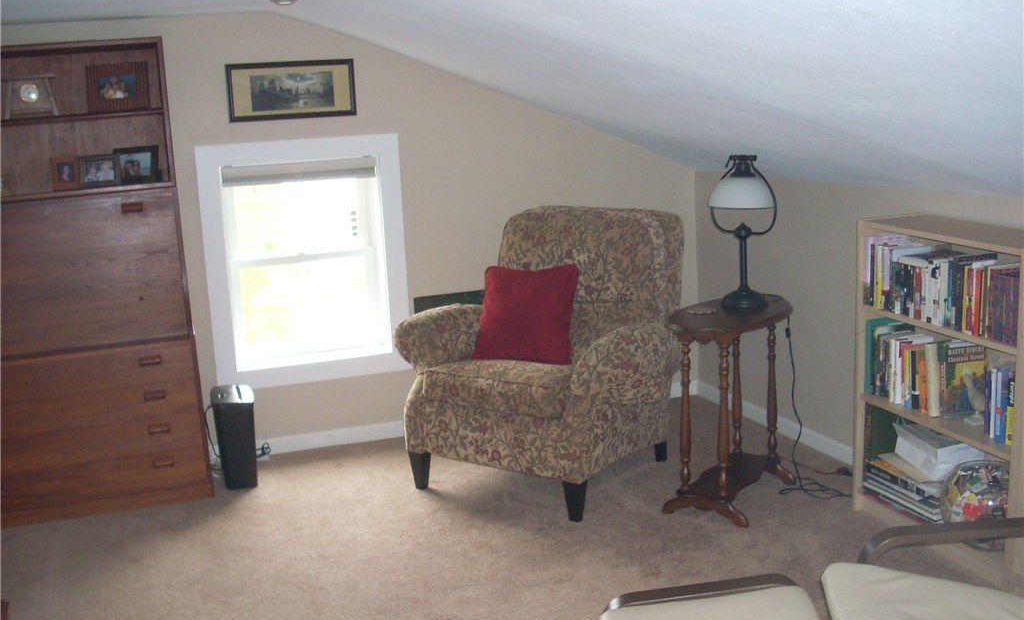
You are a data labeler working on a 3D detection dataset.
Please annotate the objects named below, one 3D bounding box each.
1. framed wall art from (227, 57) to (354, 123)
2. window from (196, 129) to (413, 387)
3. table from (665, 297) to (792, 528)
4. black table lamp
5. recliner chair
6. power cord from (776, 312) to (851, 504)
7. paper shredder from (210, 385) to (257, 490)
[{"bbox_3d":[-0.925,-0.924,4.614,0.532,0.235,0.026,-7,12,-19],"label":"framed wall art"},{"bbox_3d":[-0.893,-0.215,4.769,0.858,1.040,0.094,-7,12,-19],"label":"window"},{"bbox_3d":[0.819,0.356,4.080,0.380,0.725,0.603,6,14,36],"label":"table"},{"bbox_3d":[0.836,-0.279,3.976,0.234,0.559,0.229,-3,11,1],"label":"black table lamp"},{"bbox_3d":[0.145,0.146,4.423,0.920,1.061,0.920,5,14,34],"label":"recliner chair"},{"bbox_3d":[1.132,0.363,4.136,0.239,0.655,0.239,-7,12,-19],"label":"power cord"},{"bbox_3d":[-1.153,0.534,4.562,0.172,0.364,0.291,-7,12,-19],"label":"paper shredder"}]

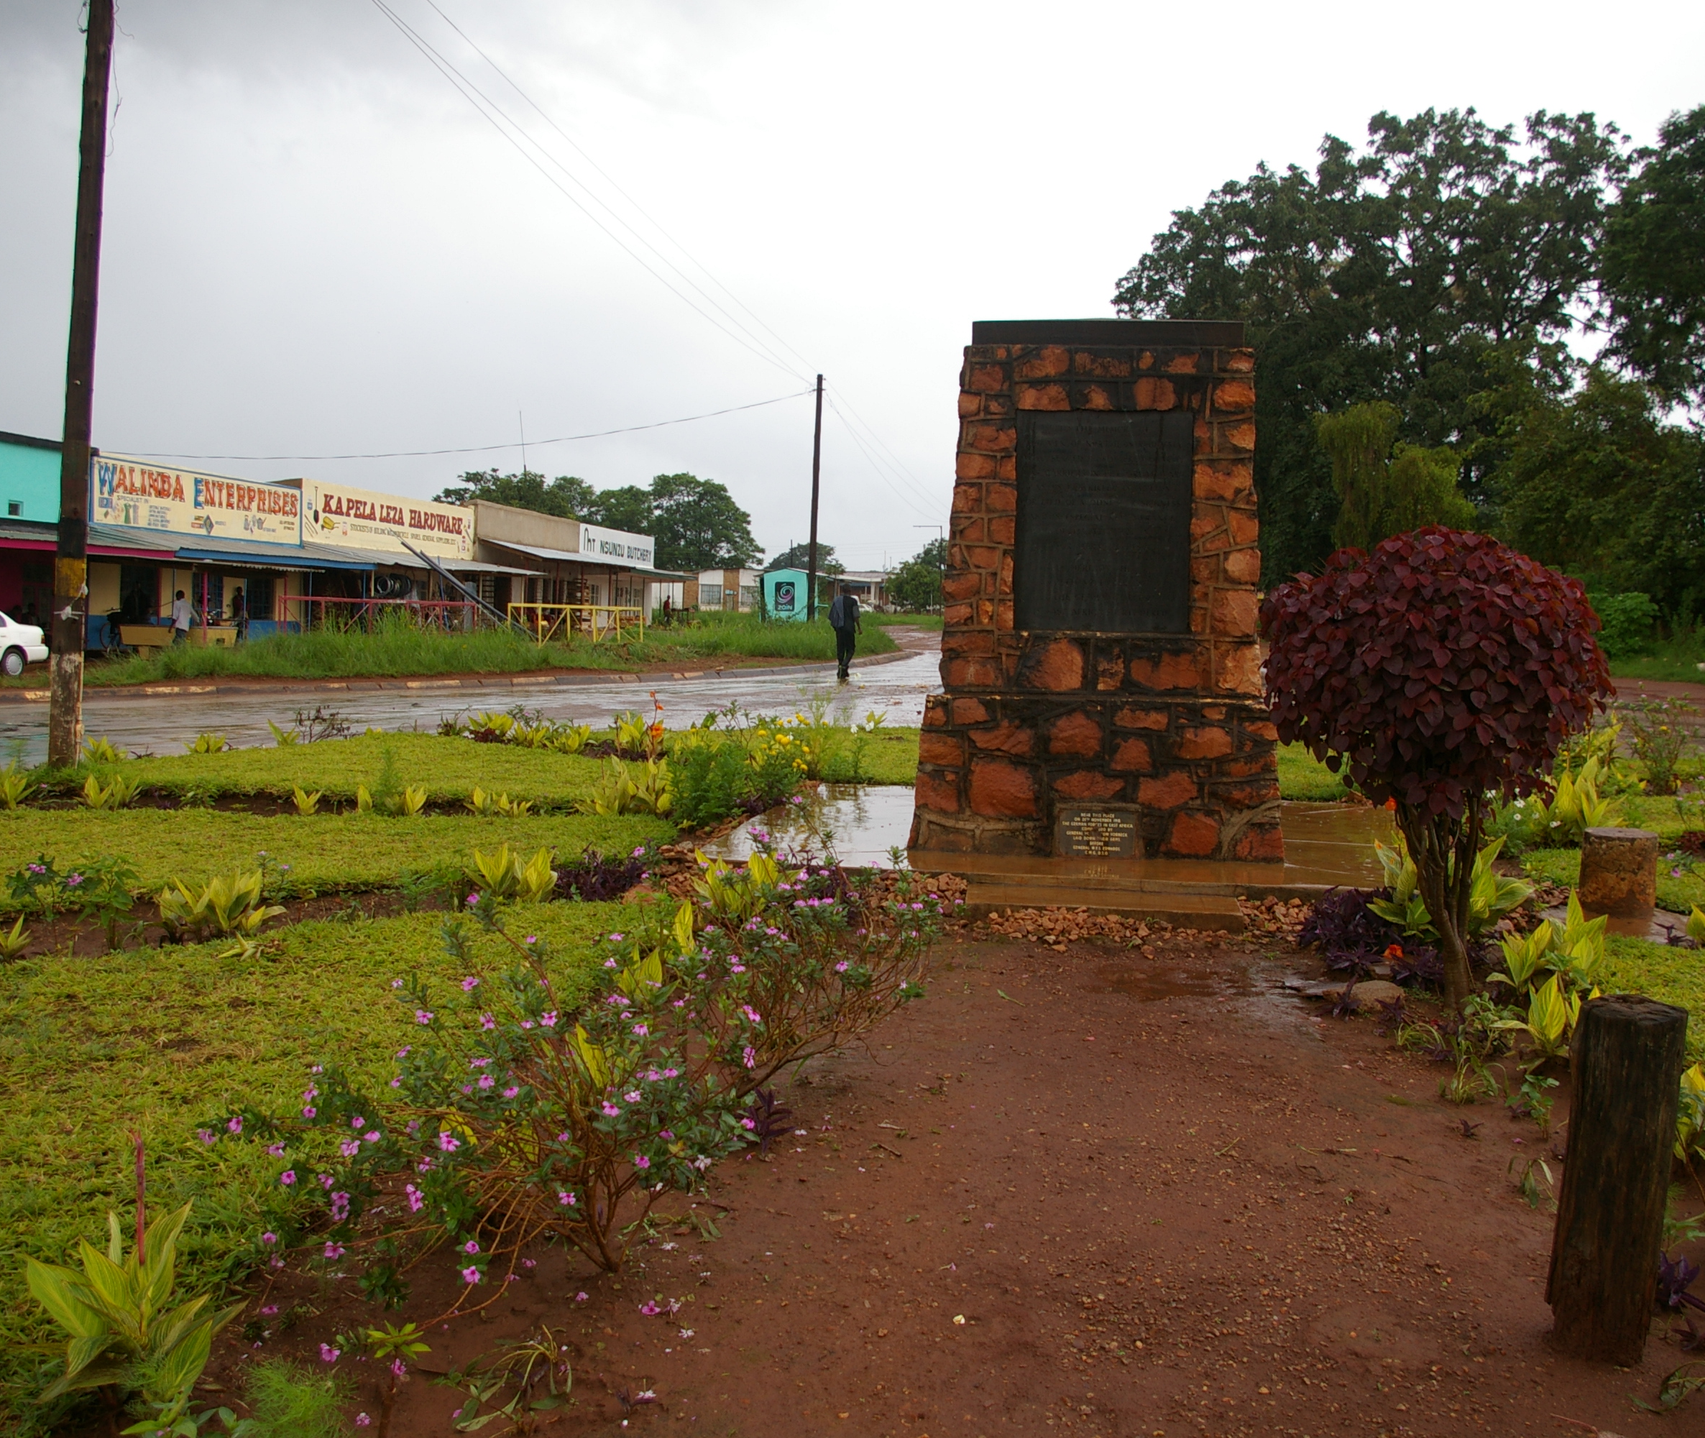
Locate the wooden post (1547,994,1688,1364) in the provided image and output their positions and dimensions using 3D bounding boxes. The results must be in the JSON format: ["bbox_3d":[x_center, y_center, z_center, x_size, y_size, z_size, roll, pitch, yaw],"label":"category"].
[{"bbox_3d":[1.523,0.911,3.223,0.206,0.676,0.206,5,4,26],"label":"wooden post"}]

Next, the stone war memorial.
[{"bbox_3d":[1.648,-0.840,10.535,2.200,3.220,1.800,2,4,8],"label":"stone war memorial"}]

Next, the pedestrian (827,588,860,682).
[{"bbox_3d":[-0.165,-1.606,29.800,0.550,1.730,0.420,1,4,-3],"label":"pedestrian"}]

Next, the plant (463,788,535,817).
[{"bbox_3d":[-2.389,0.535,10.965,0.440,0.200,0.320,0,4,-12],"label":"plant"}]

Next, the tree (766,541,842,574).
[{"bbox_3d":[-4.384,-11.897,139.519,6.837,7.010,6.495,2,4,-2],"label":"tree"}]

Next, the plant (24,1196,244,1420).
[{"bbox_3d":[-1.414,1.154,3.191,0.424,0.373,0.403,0,4,-24],"label":"plant"}]

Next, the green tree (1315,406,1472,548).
[{"bbox_3d":[15.129,-5.072,45.727,4.672,7.605,4.439,3,4,18],"label":"green tree"}]

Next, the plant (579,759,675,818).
[{"bbox_3d":[-1.548,0.460,11.136,0.610,0.360,0.450,1,4,-8],"label":"plant"}]

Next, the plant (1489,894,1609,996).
[{"bbox_3d":[2.691,0.852,6.241,0.440,0.330,0.400,3,4,24],"label":"plant"}]

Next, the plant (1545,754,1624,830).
[{"bbox_3d":[5.073,0.520,11.200,0.530,0.470,0.460,3,4,24],"label":"plant"}]

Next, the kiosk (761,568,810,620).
[{"bbox_3d":[-2.352,-4.329,58.598,1.750,2.200,1.700,1,3,4],"label":"kiosk"}]

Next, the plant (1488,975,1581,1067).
[{"bbox_3d":[2.540,1.097,6.010,0.323,0.280,0.307,3,4,23],"label":"plant"}]

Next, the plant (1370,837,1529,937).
[{"bbox_3d":[2.755,0.760,7.464,0.741,0.444,0.593,2,4,20],"label":"plant"}]

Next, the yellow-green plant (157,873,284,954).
[{"bbox_3d":[-2.806,0.831,7.197,0.547,0.277,0.519,0,4,-21],"label":"yellow-green plant"}]

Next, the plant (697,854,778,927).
[{"bbox_3d":[-0.508,0.746,7.190,0.360,0.310,0.340,1,4,-4],"label":"plant"}]

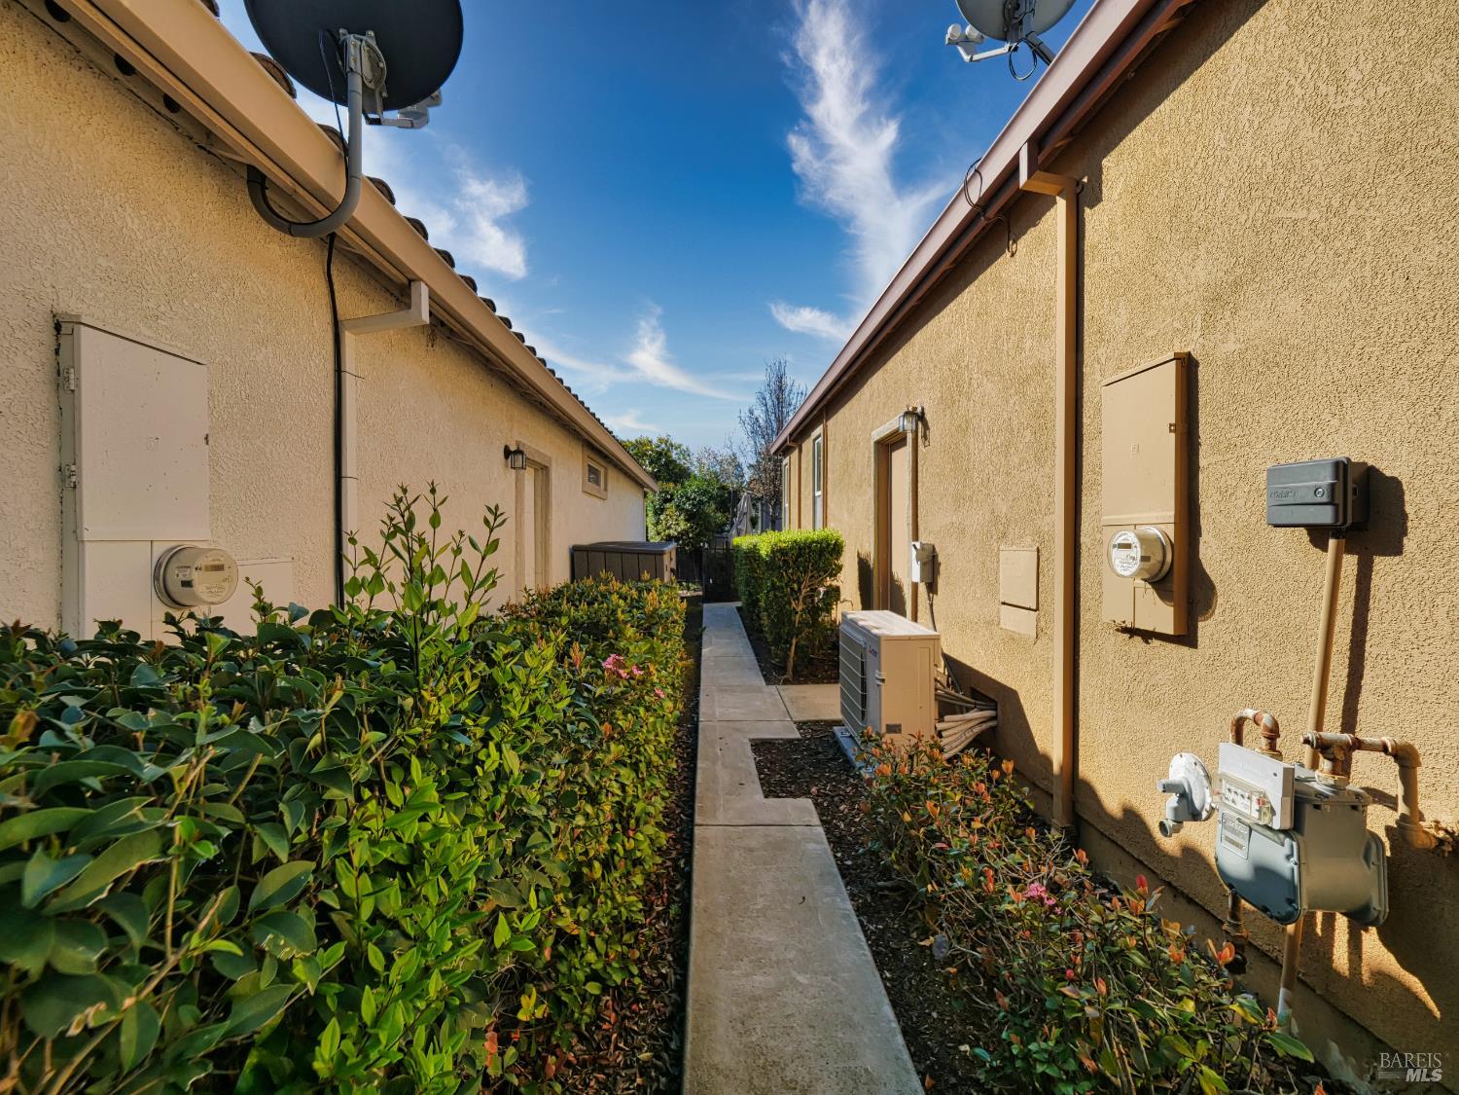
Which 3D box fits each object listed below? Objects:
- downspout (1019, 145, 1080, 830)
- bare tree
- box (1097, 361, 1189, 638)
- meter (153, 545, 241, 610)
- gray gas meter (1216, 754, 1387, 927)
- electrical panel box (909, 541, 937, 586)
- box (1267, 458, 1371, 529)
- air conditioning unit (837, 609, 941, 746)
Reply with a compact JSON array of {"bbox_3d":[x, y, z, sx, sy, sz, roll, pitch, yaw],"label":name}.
[{"bbox_3d":[1.400,-0.255,2.597,0.215,3.015,0.072,0,1,-2],"label":"downspout"},{"bbox_3d":[1.339,-2.331,18.000,2.200,6.840,2.200,0,1,-2],"label":"bare tree"},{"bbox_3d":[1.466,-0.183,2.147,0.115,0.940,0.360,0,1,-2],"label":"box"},{"bbox_3d":[-1.548,0.084,1.708,0.135,0.186,0.185,0,1,-2],"label":"meter"},{"bbox_3d":[1.356,0.670,1.415,0.225,0.345,0.210,0,1,-2],"label":"gray gas meter"},{"bbox_3d":[1.397,0.110,4.275,0.100,0.293,0.170,0,1,-2],"label":"electrical panel box"},{"bbox_3d":[1.503,-0.132,1.528,0.085,0.175,0.195,0,1,-2],"label":"box"},{"bbox_3d":[1.010,0.894,3.848,0.350,0.790,0.955,0,1,-2],"label":"air conditioning unit"}]

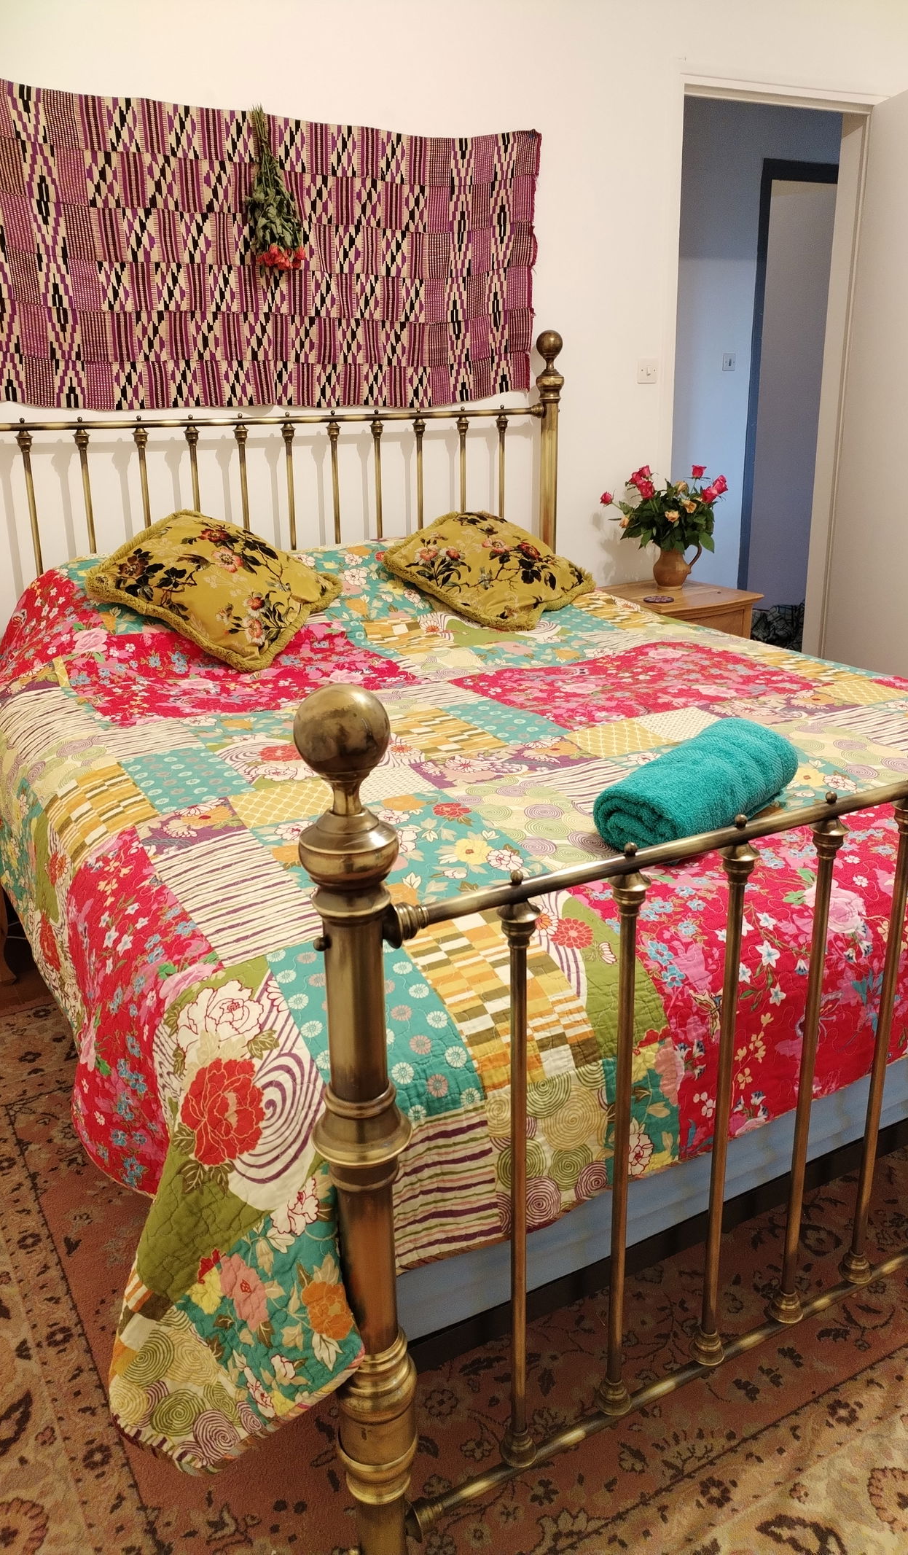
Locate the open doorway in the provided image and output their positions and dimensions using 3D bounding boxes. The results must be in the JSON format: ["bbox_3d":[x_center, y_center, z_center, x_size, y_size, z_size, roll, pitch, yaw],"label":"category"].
[{"bbox_3d":[1.024,-1.135,4.074,0.799,2.141,0.133,-11,21,-28],"label":"open doorway"}]

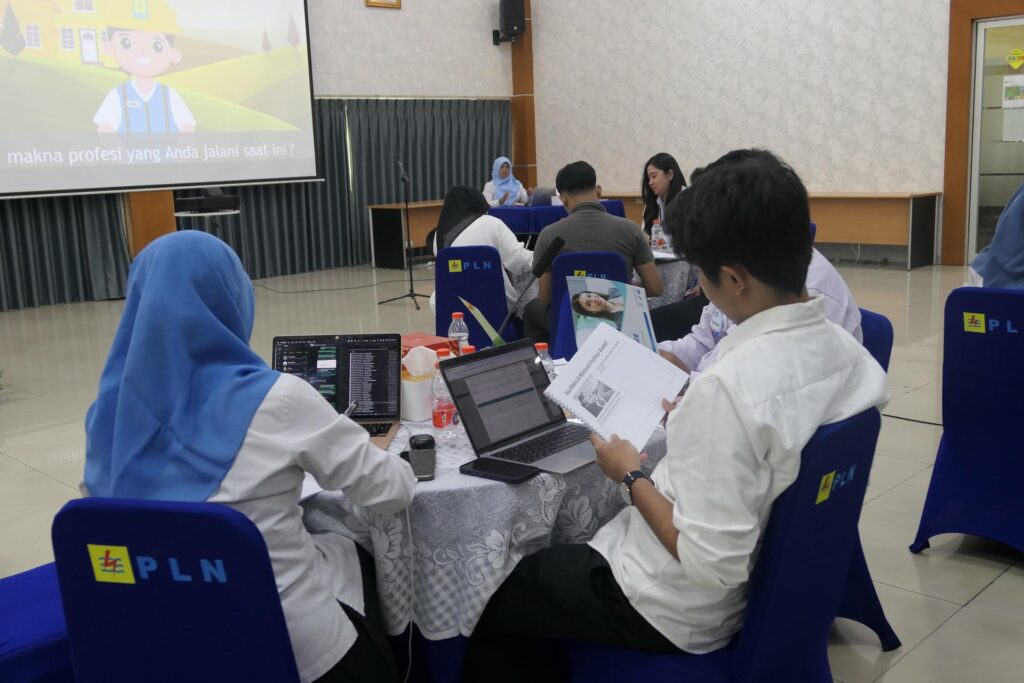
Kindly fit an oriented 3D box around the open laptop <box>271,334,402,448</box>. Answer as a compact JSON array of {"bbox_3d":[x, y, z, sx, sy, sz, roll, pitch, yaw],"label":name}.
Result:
[{"bbox_3d":[-0.416,0.116,2.317,0.304,0.207,0.298,-2,11,2],"label":"open laptop"}]

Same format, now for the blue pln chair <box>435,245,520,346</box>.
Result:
[{"bbox_3d":[-0.162,-0.129,5.674,0.460,0.860,0.570,0,11,10],"label":"blue pln chair"}]

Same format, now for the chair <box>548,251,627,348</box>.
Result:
[{"bbox_3d":[0.376,-0.033,5.059,0.460,0.860,0.570,-1,11,6],"label":"chair"}]

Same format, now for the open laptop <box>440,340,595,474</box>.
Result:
[{"bbox_3d":[0.071,0.129,2.169,0.314,0.200,0.304,7,14,39],"label":"open laptop"}]

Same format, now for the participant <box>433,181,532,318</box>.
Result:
[{"bbox_3d":[-0.138,-0.297,5.723,0.540,1.170,0.720,1,11,16],"label":"participant"}]

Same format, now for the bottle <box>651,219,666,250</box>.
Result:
[{"bbox_3d":[0.837,-0.606,5.850,0.061,0.172,0.061,-2,11,0],"label":"bottle"}]

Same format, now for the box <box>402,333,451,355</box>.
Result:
[{"bbox_3d":[-0.294,0.021,3.218,0.160,0.052,0.210,-11,14,-39],"label":"box"}]

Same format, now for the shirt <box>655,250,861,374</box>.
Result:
[{"bbox_3d":[0.627,0.048,2.853,0.550,0.600,0.480,-5,11,-13],"label":"shirt"}]

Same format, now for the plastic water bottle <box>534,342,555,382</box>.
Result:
[{"bbox_3d":[0.077,0.086,2.467,0.061,0.172,0.061,-2,11,0],"label":"plastic water bottle"}]

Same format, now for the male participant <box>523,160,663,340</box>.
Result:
[{"bbox_3d":[0.417,-0.269,5.167,0.620,1.280,0.820,-1,11,6],"label":"male participant"}]

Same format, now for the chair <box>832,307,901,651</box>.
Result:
[{"bbox_3d":[0.729,0.365,2.880,0.570,0.860,0.460,-5,11,-13],"label":"chair"}]

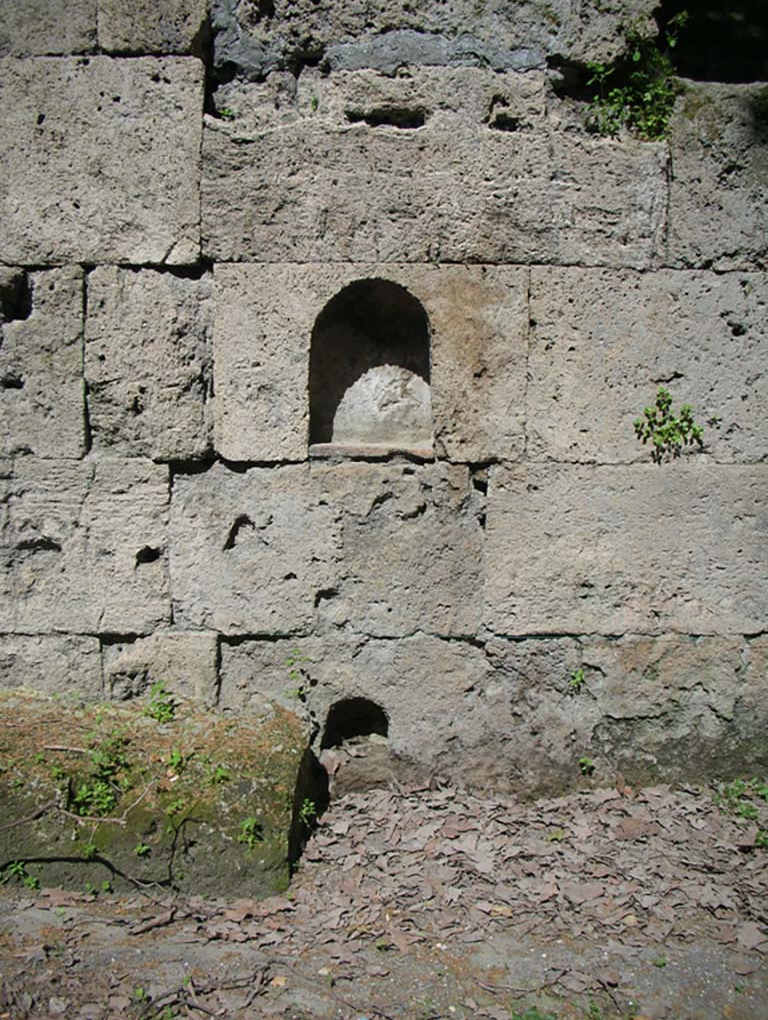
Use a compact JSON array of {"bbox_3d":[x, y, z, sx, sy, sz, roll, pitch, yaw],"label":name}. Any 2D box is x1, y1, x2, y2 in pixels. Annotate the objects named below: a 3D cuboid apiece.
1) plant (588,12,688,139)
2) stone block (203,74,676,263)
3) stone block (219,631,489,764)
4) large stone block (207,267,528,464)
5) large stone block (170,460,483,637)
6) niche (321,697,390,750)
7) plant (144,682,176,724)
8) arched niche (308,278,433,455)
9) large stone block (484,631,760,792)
[{"bbox_3d":[0.930,-1.607,3.947,0.362,0.453,0.280,1,4,-1],"label":"plant"},{"bbox_3d":[0.189,-1.306,4.126,1.753,0.733,0.450,1,4,-1],"label":"stone block"},{"bbox_3d":[-0.125,0.751,4.283,1.046,0.563,0.450,1,4,-1],"label":"stone block"},{"bbox_3d":[-0.053,-0.581,4.179,1.203,0.750,0.450,1,4,-1],"label":"large stone block"},{"bbox_3d":[-0.222,0.131,4.233,1.215,0.678,0.450,1,4,-1],"label":"large stone block"},{"bbox_3d":[-0.112,0.828,4.189,0.271,0.216,0.250,1,4,-1],"label":"niche"},{"bbox_3d":[-0.817,0.699,3.843,0.109,0.134,0.120,1,4,-1],"label":"plant"},{"bbox_3d":[-0.053,-0.558,4.086,0.473,0.666,0.280,1,4,-1],"label":"arched niche"},{"bbox_3d":[0.932,0.790,4.301,1.130,0.646,0.450,1,4,-1],"label":"large stone block"}]

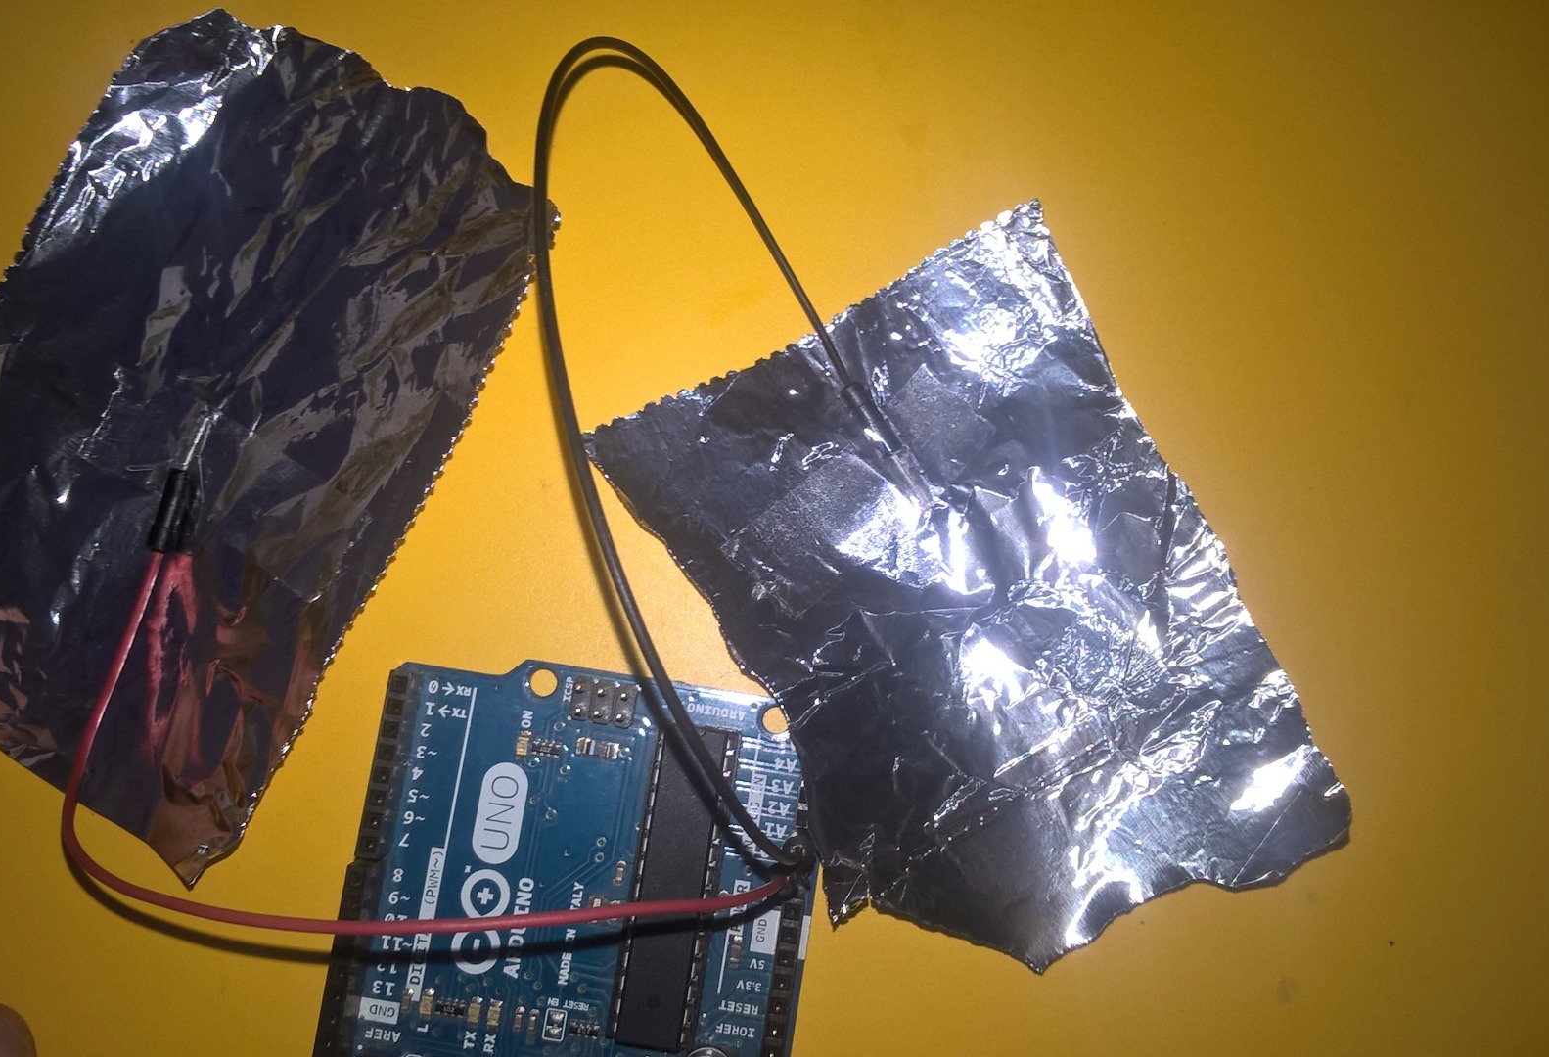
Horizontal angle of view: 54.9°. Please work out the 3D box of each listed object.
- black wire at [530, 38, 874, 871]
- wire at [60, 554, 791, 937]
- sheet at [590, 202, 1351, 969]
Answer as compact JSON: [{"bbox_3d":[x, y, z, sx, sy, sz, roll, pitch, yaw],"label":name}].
[{"bbox_3d":[-0.005,-0.012,0.163,0.033,0.042,0.090,-14,85,-3],"label":"black wire"},{"bbox_3d":[-0.042,0.033,0.162,0.083,0.029,0.031,25,84,1],"label":"wire"},{"bbox_3d":[0.025,0.012,0.177,0.064,0.013,0.089,-27,86,-4],"label":"sheet"}]

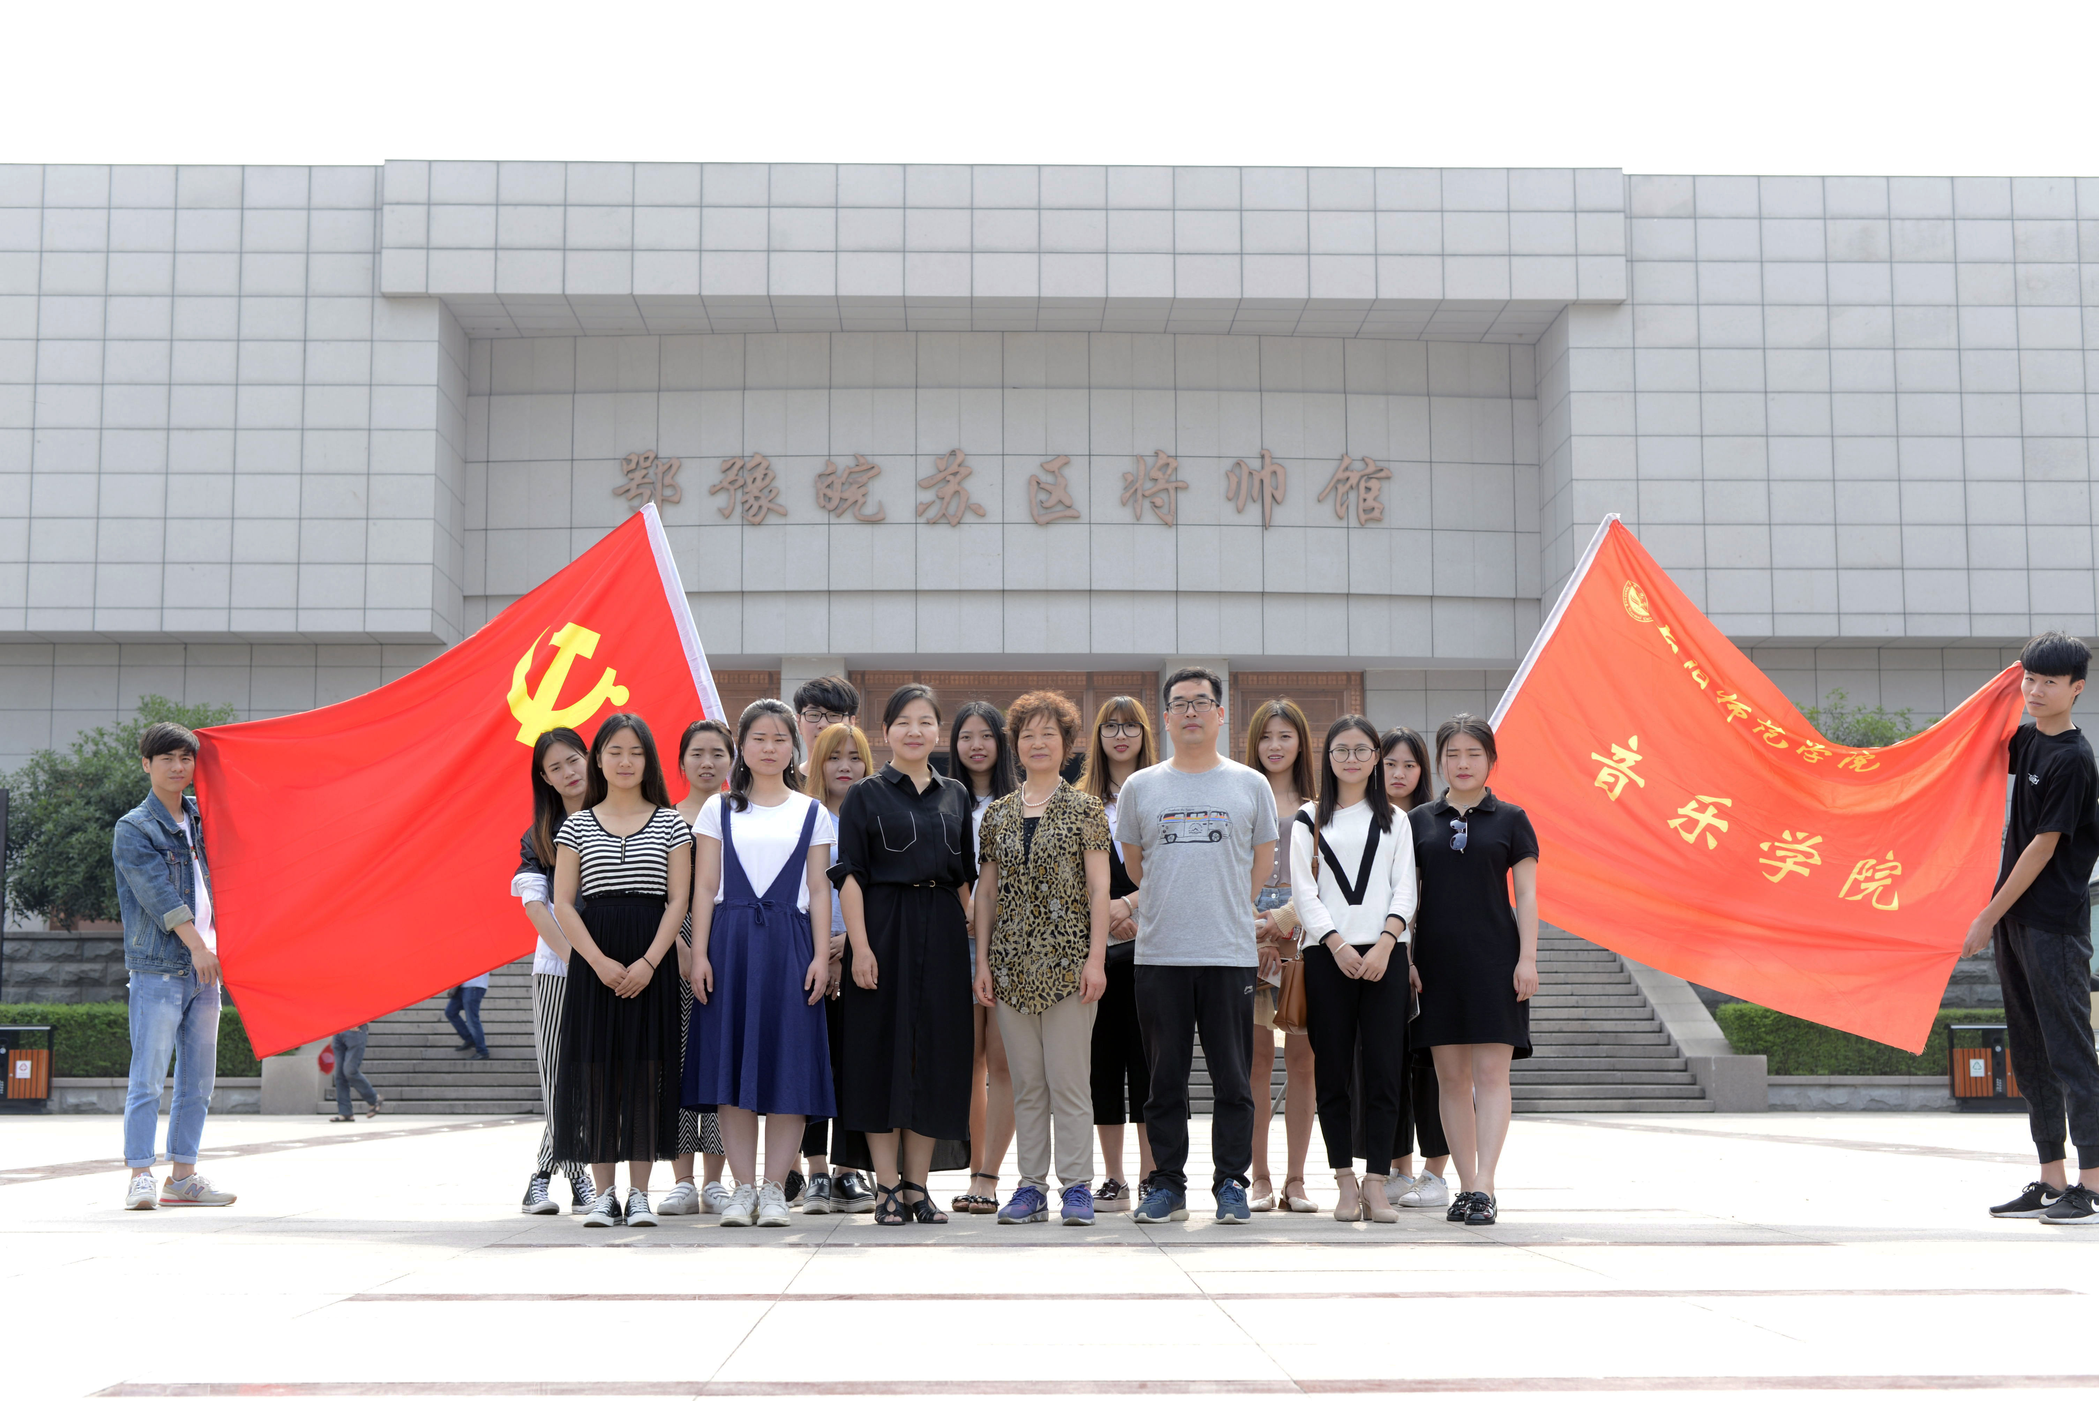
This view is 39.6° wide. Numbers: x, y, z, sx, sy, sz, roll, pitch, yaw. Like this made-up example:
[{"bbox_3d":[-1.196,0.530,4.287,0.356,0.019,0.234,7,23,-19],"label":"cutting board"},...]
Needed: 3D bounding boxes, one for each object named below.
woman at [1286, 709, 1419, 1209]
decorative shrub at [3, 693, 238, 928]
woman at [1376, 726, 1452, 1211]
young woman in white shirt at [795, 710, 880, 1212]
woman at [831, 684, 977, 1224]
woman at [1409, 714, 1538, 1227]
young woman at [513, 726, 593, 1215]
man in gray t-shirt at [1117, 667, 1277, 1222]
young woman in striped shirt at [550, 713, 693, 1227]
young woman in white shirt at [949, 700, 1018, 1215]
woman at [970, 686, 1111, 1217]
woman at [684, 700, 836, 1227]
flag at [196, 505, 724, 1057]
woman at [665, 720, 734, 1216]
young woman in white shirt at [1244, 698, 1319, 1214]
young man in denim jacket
[{"bbox_3d":[0.950,0.829,9.133,0.410,1.571,0.300,-1,-7,6],"label":"woman"},{"bbox_3d":[-9.904,1.191,31.086,2.763,2.560,2.542,0,-7,0],"label":"decorative shrub"},{"bbox_3d":[1.246,0.931,10.294,0.430,1.686,0.320,-2,-7,15],"label":"woman"},{"bbox_3d":[-0.693,0.885,9.738,0.430,1.622,0.290,0,-7,-5],"label":"young woman in white shirt"},{"bbox_3d":[-0.460,0.806,9.418,0.460,1.732,0.330,1,-7,-13],"label":"woman"},{"bbox_3d":[1.314,0.846,9.319,0.440,1.619,0.320,-2,-7,11],"label":"woman"},{"bbox_3d":[-1.643,0.893,9.723,0.440,1.611,0.310,2,-7,-18],"label":"young woman"},{"bbox_3d":[0.463,0.755,9.139,0.500,1.725,0.320,-1,-7,3],"label":"man in gray t-shirt"},{"bbox_3d":[-1.347,0.853,9.370,0.450,1.633,0.330,1,-7,-10],"label":"young woman in striped shirt"},{"bbox_3d":[-0.229,0.849,9.802,0.420,1.705,0.280,-1,-7,8],"label":"young woman in white shirt"},{"bbox_3d":[-0.021,0.816,9.411,0.450,1.709,0.320,-1,-7,3],"label":"woman"},{"bbox_3d":[-0.898,0.805,9.072,0.480,1.622,0.310,0,-7,-3],"label":"woman"},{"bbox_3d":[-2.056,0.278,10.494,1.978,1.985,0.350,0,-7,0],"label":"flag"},{"bbox_3d":[-1.166,0.905,10.016,0.430,1.685,0.320,0,-7,-3],"label":"woman"},{"bbox_3d":[0.773,0.838,9.713,0.420,1.695,0.300,-2,-7,10],"label":"young woman in white shirt"},{"bbox_3d":[-3.062,0.920,10.207,0.380,1.689,0.460,-7,-10,44],"label":"young man in denim jacket"}]

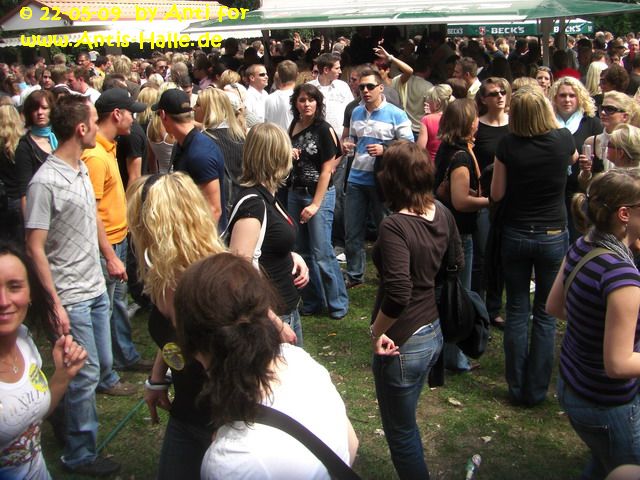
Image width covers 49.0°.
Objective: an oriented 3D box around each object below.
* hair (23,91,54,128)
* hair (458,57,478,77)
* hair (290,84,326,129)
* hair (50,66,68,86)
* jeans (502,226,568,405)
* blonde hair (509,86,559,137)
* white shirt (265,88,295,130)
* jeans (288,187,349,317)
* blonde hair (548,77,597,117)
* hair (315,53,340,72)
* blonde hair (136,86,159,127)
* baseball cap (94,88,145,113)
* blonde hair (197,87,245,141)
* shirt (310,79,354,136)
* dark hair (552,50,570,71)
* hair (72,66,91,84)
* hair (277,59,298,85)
[{"bbox_3d":[-1.938,-0.904,4.850,0.210,0.270,0.220,-5,15,-14],"label":"hair"},{"bbox_3d":[1.374,-1.605,6.500,0.190,0.190,0.165,5,18,25],"label":"hair"},{"bbox_3d":[-0.095,-0.948,4.950,0.250,0.310,0.220,-1,16,5],"label":"hair"},{"bbox_3d":[-2.521,-1.582,6.800,0.170,0.195,0.190,-2,16,0],"label":"hair"},{"bbox_3d":[1.164,0.392,3.797,0.350,0.970,0.270,1,17,12],"label":"jeans"},{"bbox_3d":[1.067,-0.642,3.512,0.225,0.260,0.240,4,17,20],"label":"blonde hair"},{"bbox_3d":[-0.246,-0.957,6.095,0.470,0.700,0.270,-2,16,1],"label":"white shirt"},{"bbox_3d":[-0.011,0.077,5.155,0.390,0.950,0.330,4,17,20],"label":"jeans"},{"bbox_3d":[1.779,-1.004,4.950,0.330,0.290,0.240,4,17,20],"label":"blonde hair"},{"bbox_3d":[0.063,-1.479,5.871,0.205,0.160,0.170,2,17,14],"label":"hair"},{"bbox_3d":[-1.465,-1.140,6.000,0.200,0.330,0.200,-2,16,0],"label":"blonde hair"},{"bbox_3d":[-1.099,-0.767,3.880,0.270,0.155,0.180,-5,15,-14],"label":"baseball cap"},{"bbox_3d":[-0.669,-0.860,4.750,0.290,0.360,0.240,6,16,23],"label":"blonde hair"},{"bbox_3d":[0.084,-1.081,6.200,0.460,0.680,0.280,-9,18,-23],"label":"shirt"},{"bbox_3d":[2.544,-1.891,7.400,0.180,0.220,0.210,0,16,8],"label":"dark hair"},{"bbox_3d":[-2.274,-1.569,6.700,0.190,0.180,0.170,-5,16,-8],"label":"hair"},{"bbox_3d":[-0.278,-1.444,6.050,0.170,0.200,0.200,0,15,2],"label":"hair"}]

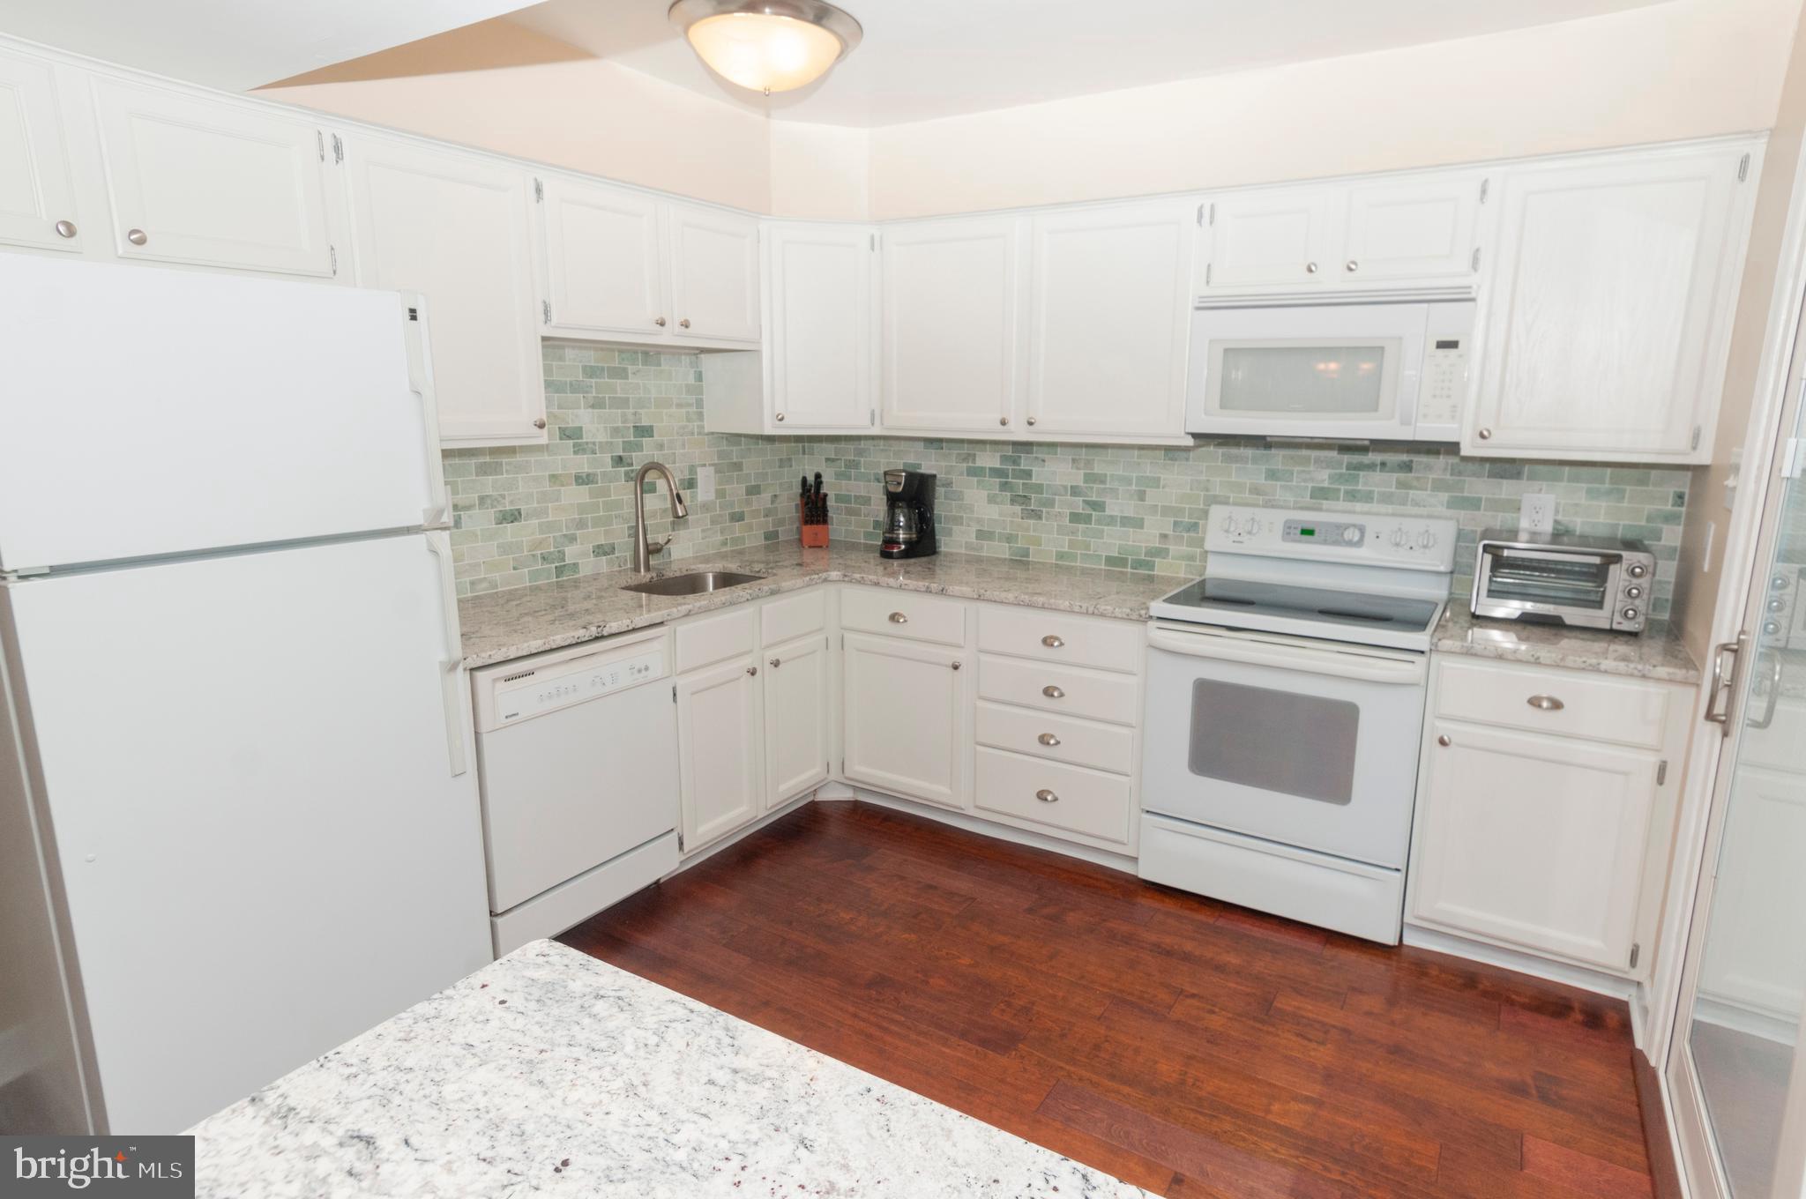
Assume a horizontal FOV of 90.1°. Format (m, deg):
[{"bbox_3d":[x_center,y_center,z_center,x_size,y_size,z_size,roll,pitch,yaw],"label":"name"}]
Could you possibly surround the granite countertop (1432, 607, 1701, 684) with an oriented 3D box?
[{"bbox_3d":[1.802,0.106,2.503,0.540,0.038,0.635,7,13,30],"label":"granite countertop"}]

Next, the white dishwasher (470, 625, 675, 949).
[{"bbox_3d":[-1.134,0.512,2.724,0.619,0.875,0.619,9,15,34],"label":"white dishwasher"}]

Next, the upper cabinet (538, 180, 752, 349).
[{"bbox_3d":[-0.902,-1.084,3.023,0.325,0.455,0.908,9,15,34],"label":"upper cabinet"}]

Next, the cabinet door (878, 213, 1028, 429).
[{"bbox_3d":[0.164,-0.978,3.290,0.550,0.723,0.025,7,13,30],"label":"cabinet door"}]

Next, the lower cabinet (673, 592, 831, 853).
[{"bbox_3d":[-0.741,0.353,3.257,0.610,0.800,0.830,7,13,30],"label":"lower cabinet"}]

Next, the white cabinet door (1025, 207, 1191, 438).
[{"bbox_3d":[0.677,-0.904,2.991,0.541,0.729,0.025,7,14,29],"label":"white cabinet door"}]

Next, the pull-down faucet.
[{"bbox_3d":[-0.848,-0.300,3.250,0.249,0.403,0.117,9,15,34],"label":"pull-down faucet"}]

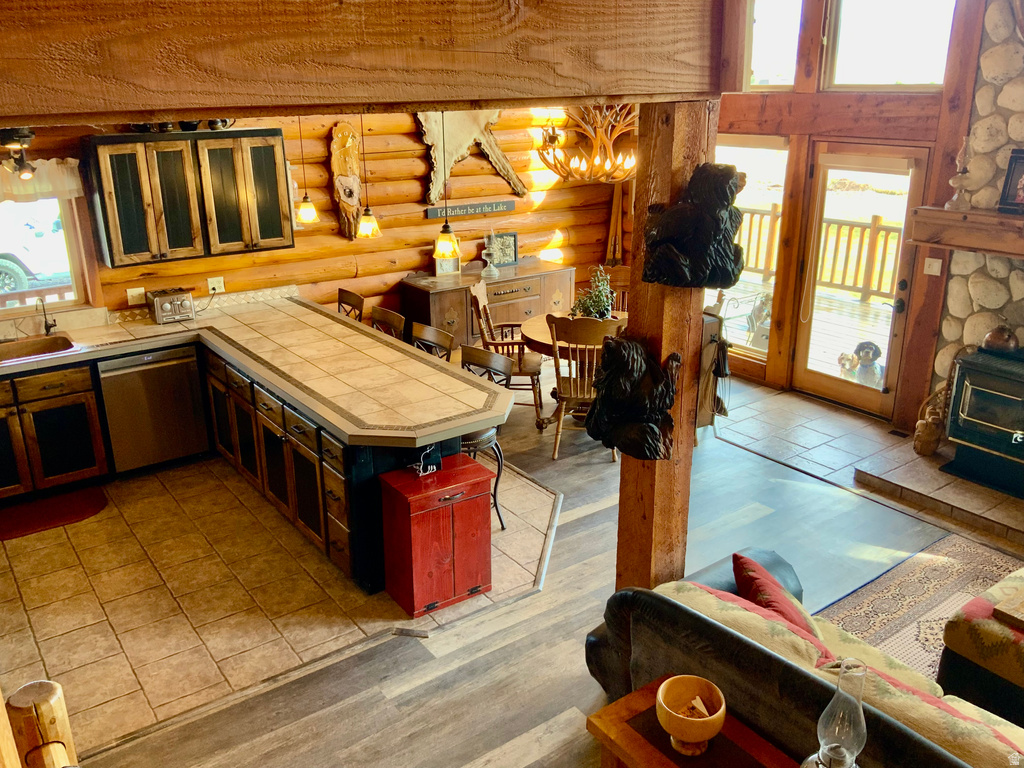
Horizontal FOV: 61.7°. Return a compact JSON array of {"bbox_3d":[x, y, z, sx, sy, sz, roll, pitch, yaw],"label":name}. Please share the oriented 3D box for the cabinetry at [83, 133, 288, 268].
[{"bbox_3d":[-2.108,-1.258,5.672,1.180,0.790,0.360,-13,23,-34],"label":"cabinetry"}]

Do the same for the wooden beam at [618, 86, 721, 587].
[{"bbox_3d":[0.586,0.111,3.404,0.200,2.330,0.200,-13,23,-34],"label":"wooden beam"}]

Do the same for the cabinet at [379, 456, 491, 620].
[{"bbox_3d":[-0.375,0.758,4.339,0.470,0.640,0.325,-12,22,-31],"label":"cabinet"}]

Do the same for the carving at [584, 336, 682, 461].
[{"bbox_3d":[0.425,0.051,3.222,0.290,0.450,0.300,-13,23,-34],"label":"carving"}]

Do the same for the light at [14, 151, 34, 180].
[{"bbox_3d":[-2.554,-1.146,4.500,0.110,0.160,0.110,5,19,16],"label":"light"}]

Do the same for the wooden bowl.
[{"bbox_3d":[0.519,0.978,2.475,0.200,0.177,0.200,0,19,0],"label":"wooden bowl"}]

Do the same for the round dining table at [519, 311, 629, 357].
[{"bbox_3d":[0.616,-0.069,6.596,1.120,0.750,1.120,0,19,0],"label":"round dining table"}]

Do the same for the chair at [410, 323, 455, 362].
[{"bbox_3d":[-0.638,0.180,5.292,0.480,1.000,0.450,-13,23,-34],"label":"chair"}]

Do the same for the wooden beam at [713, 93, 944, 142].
[{"bbox_3d":[2.420,-2.117,6.755,0.190,0.330,2.100,-12,22,-31],"label":"wooden beam"}]

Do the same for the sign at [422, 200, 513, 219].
[{"bbox_3d":[-0.334,-1.507,7.412,0.890,0.085,0.025,-14,23,-34],"label":"sign"}]

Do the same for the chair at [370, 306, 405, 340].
[{"bbox_3d":[-0.967,0.036,5.722,0.480,1.000,0.450,-13,23,-34],"label":"chair"}]

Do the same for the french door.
[{"bbox_3d":[2.687,-0.818,6.712,0.070,2.060,0.950,-12,22,-31],"label":"french door"}]

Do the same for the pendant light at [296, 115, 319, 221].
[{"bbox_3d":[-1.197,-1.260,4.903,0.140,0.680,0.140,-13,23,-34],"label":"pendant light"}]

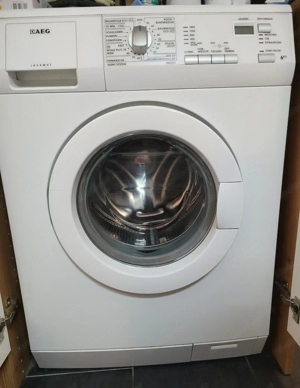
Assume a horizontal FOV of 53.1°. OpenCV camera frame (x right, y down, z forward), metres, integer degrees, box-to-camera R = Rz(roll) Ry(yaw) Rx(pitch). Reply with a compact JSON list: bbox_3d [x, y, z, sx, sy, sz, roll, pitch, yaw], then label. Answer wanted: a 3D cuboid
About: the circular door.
[{"bbox_3d":[-0.005,0.022,0.643,0.415,0.415,0.060,-2,15,-3],"label":"circular door"}]

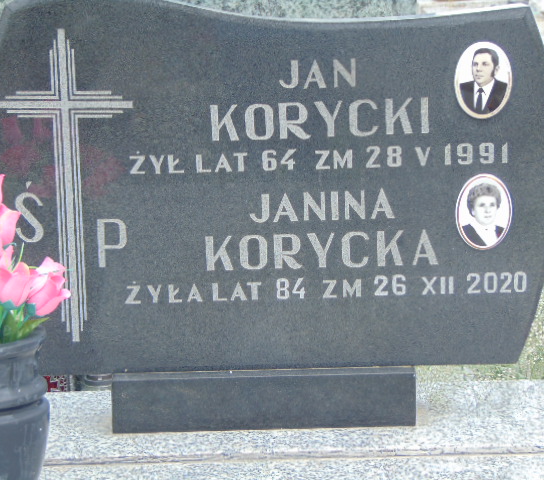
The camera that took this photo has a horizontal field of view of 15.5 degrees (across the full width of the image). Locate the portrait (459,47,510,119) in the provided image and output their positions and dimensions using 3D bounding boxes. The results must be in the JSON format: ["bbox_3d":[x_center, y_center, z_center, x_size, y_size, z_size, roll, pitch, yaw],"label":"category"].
[{"bbox_3d":[0.328,-0.244,3.080,0.084,0.112,0.010,-1,11,3],"label":"portrait"}]

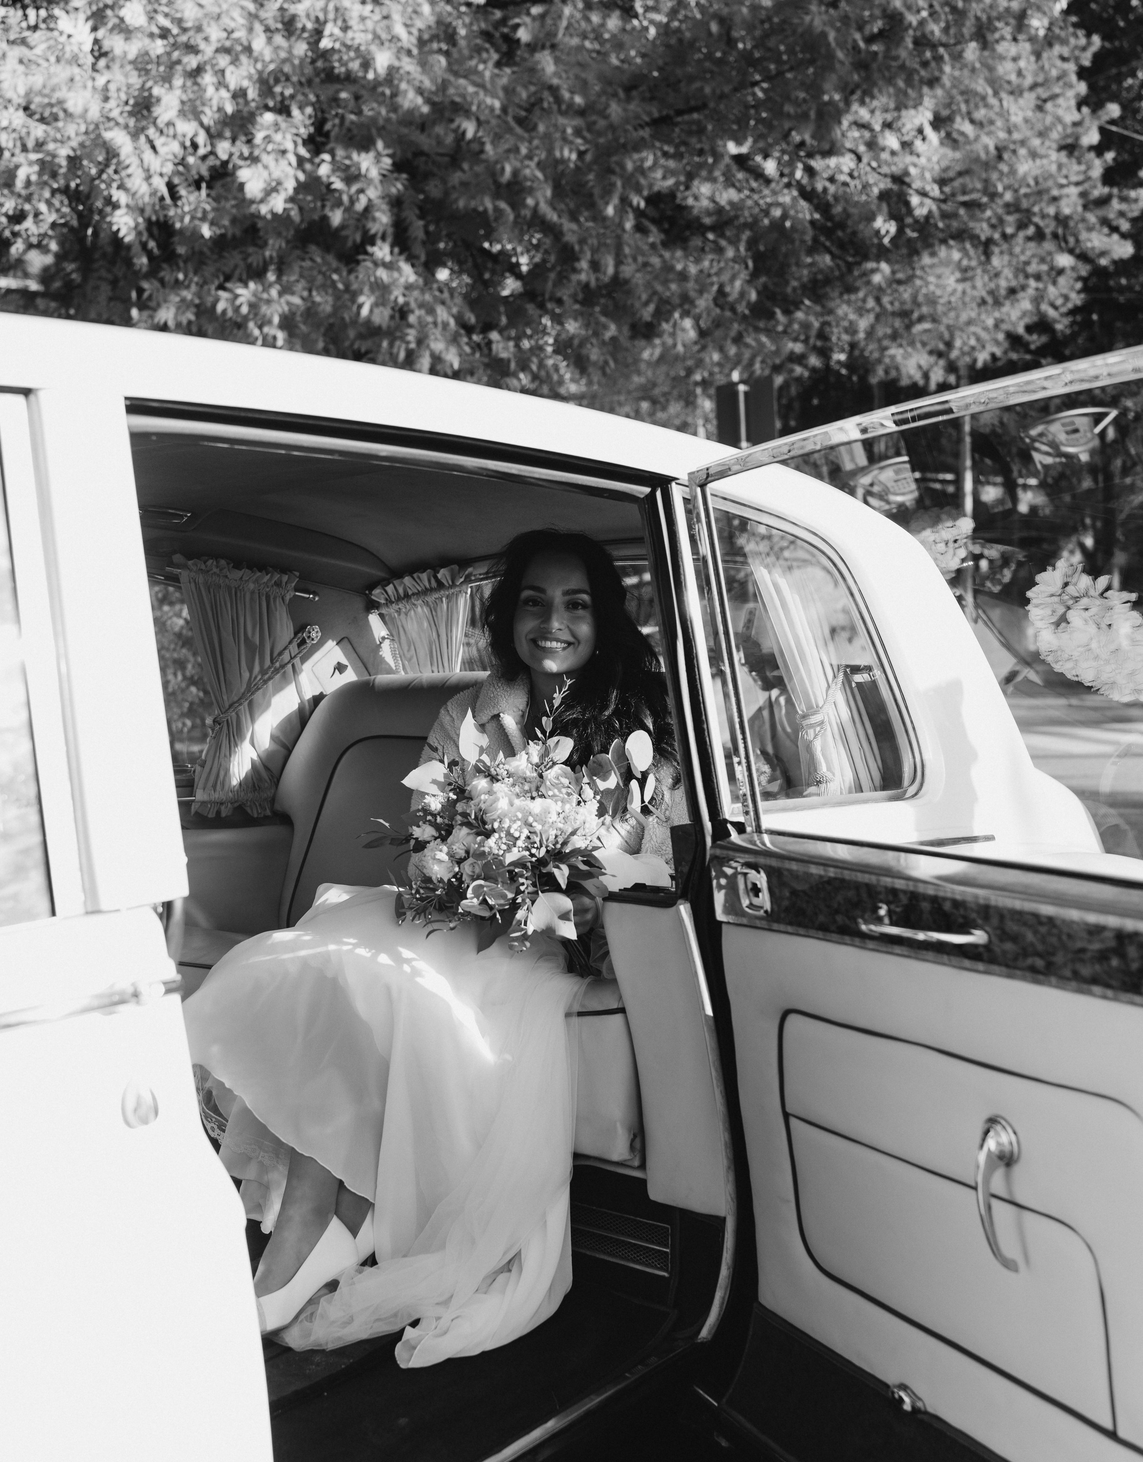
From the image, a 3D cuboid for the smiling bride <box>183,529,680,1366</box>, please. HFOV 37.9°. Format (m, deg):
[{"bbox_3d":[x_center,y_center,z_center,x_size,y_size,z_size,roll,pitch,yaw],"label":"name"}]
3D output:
[{"bbox_3d":[-0.195,0.236,2.530,0.620,1.100,0.840,-1,3,26],"label":"smiling bride"}]

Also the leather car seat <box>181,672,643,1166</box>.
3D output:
[{"bbox_3d":[-0.234,0.229,2.894,1.380,0.650,0.740,0,3,38],"label":"leather car seat"}]

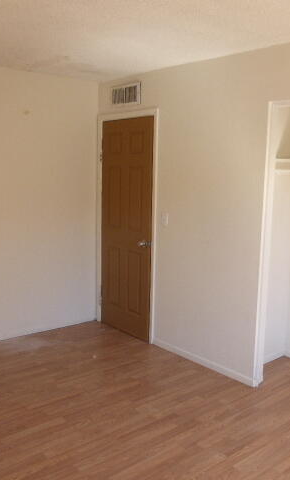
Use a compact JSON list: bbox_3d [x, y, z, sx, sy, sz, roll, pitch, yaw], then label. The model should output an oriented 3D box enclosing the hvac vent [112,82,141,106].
[{"bbox_3d":[-0.180,-1.341,4.284,0.022,0.185,0.445,-6,12,-41],"label":"hvac vent"}]

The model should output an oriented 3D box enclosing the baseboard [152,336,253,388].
[{"bbox_3d":[0.448,0.997,3.863,0.015,0.068,1.090,-6,12,-41],"label":"baseboard"}]

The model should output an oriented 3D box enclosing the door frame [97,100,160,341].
[{"bbox_3d":[-0.168,-0.152,4.476,0.100,2.120,0.900,-6,12,-41],"label":"door frame"}]

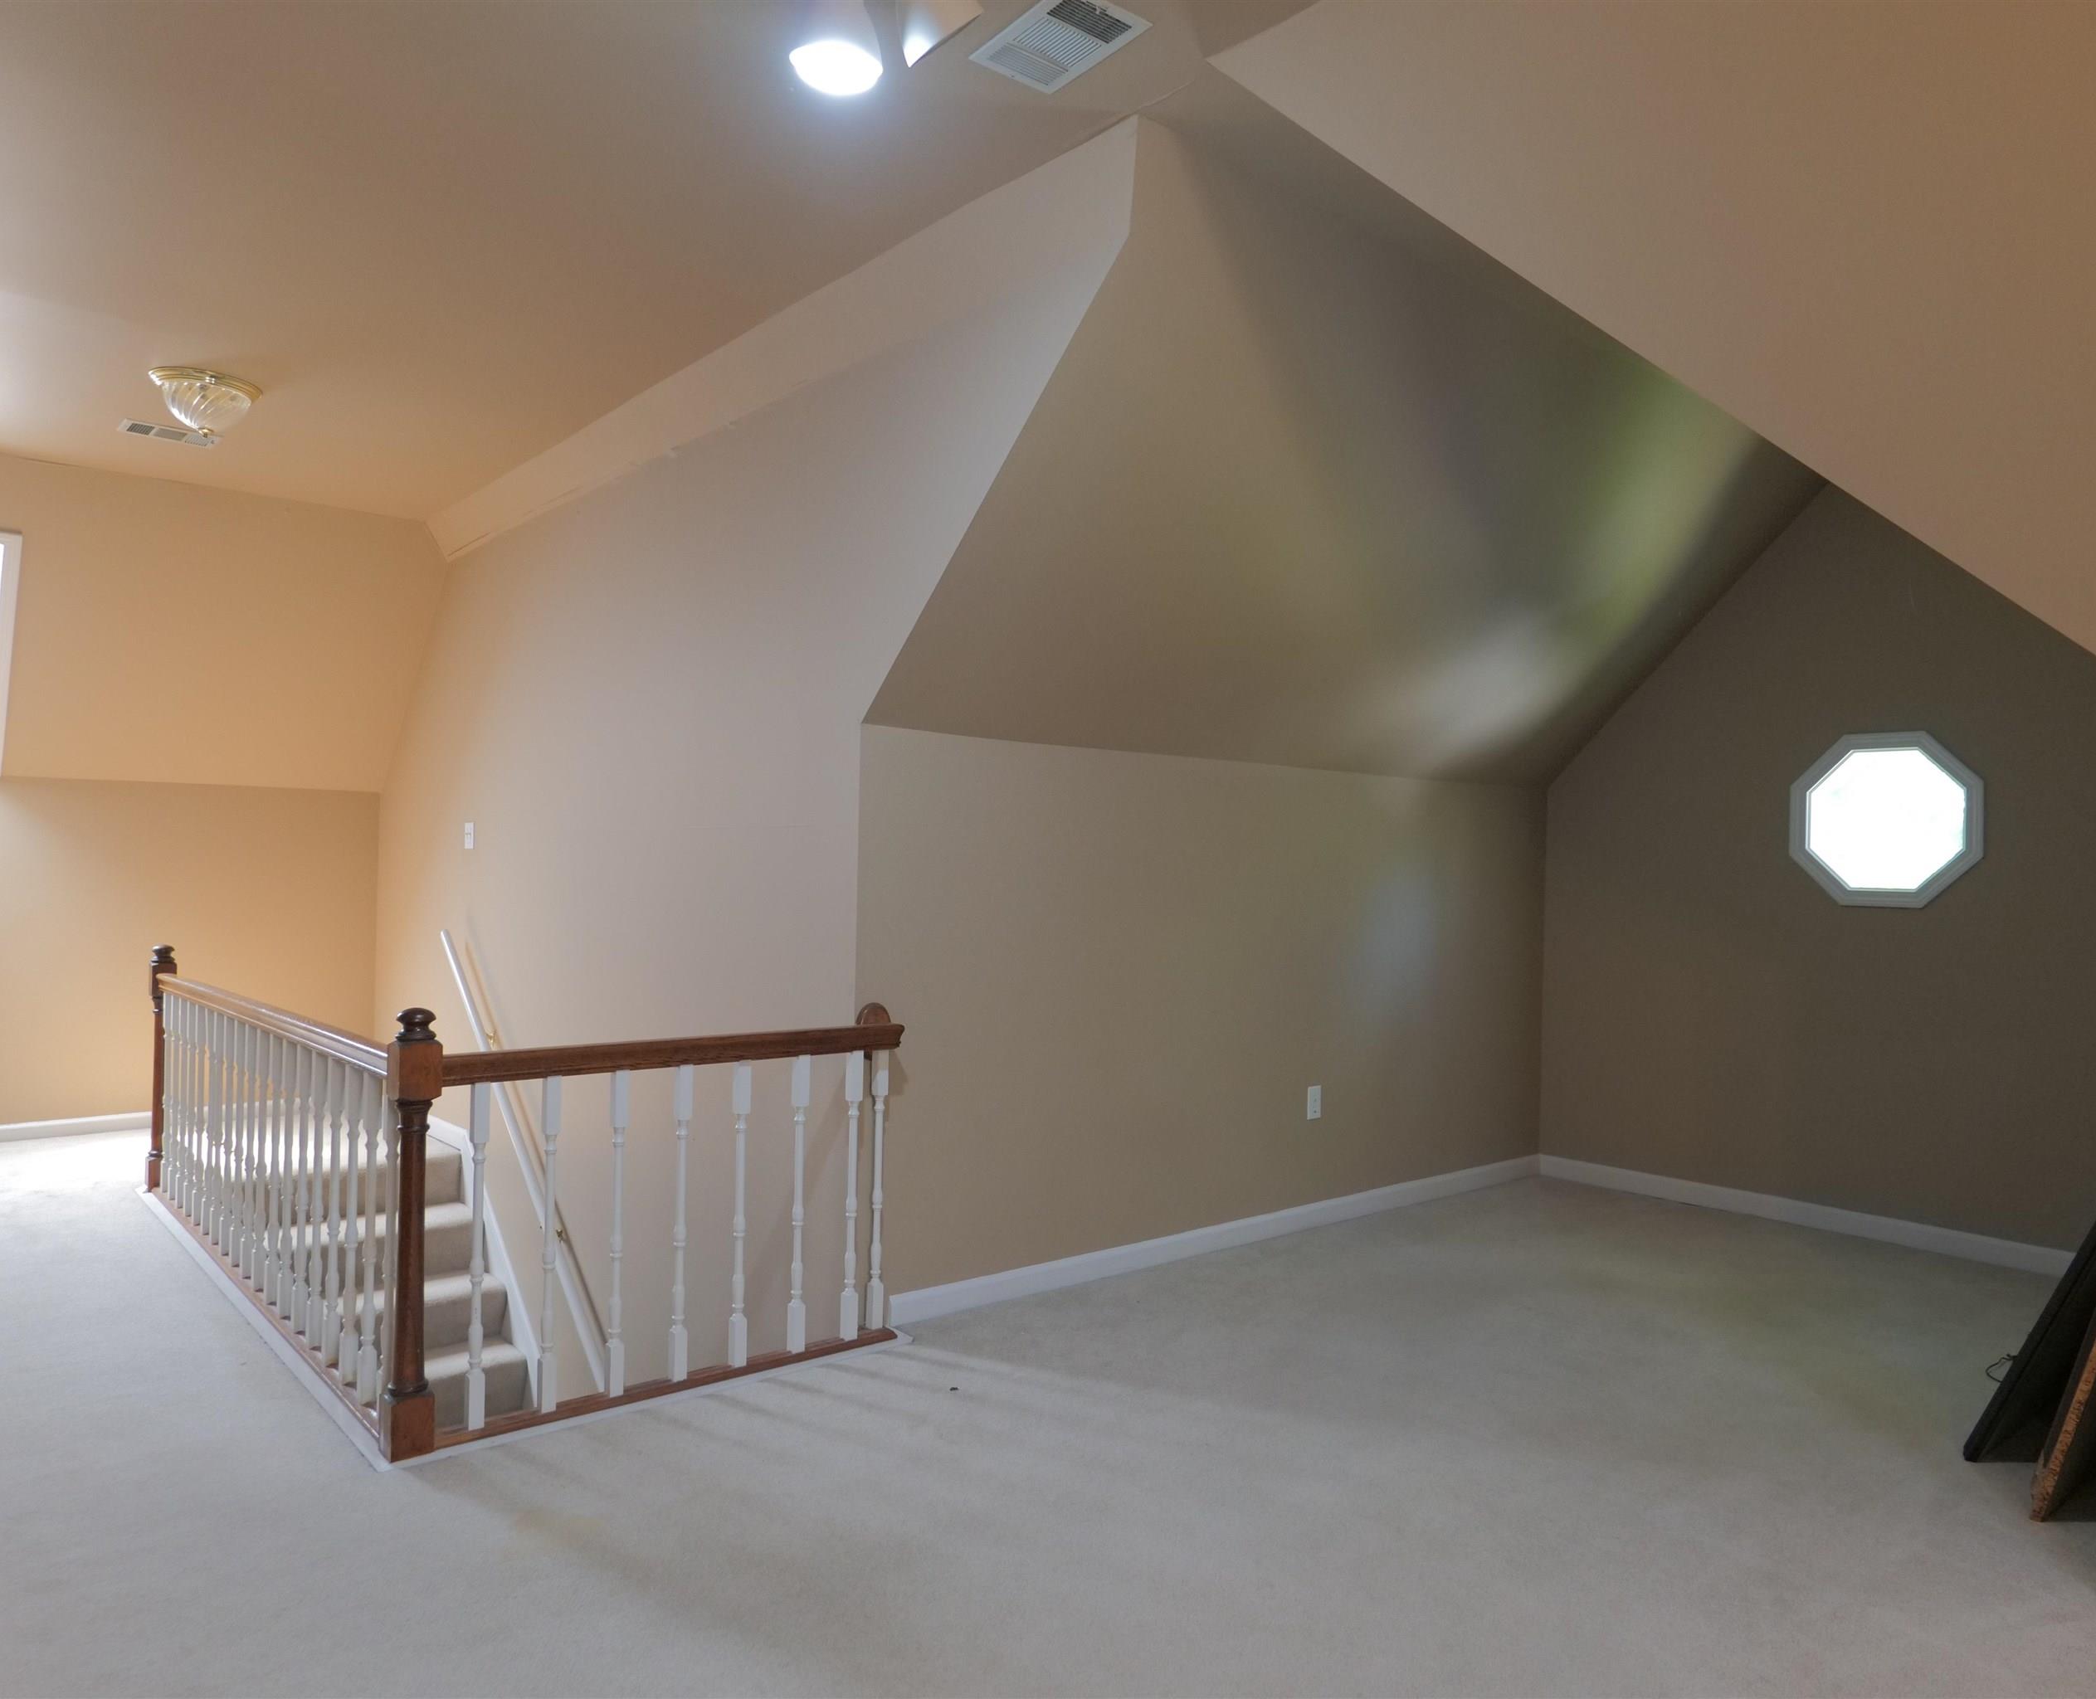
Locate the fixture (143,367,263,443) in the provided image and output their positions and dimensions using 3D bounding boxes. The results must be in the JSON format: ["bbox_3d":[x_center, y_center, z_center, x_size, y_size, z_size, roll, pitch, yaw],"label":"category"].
[{"bbox_3d":[-2.720,-1.420,4.360,0.305,0.170,0.305,1,-1,-40],"label":"fixture"}]

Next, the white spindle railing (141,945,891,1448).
[{"bbox_3d":[-1.910,0.848,4.440,1.310,0.950,3.100,1,-1,-40],"label":"white spindle railing"}]

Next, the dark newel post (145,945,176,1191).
[{"bbox_3d":[-3.440,0.850,5.220,0.085,0.955,0.085,1,-1,-40],"label":"dark newel post"}]

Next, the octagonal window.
[{"bbox_3d":[2.986,-0.104,4.805,0.070,0.630,0.620,1,-1,-41],"label":"octagonal window"}]

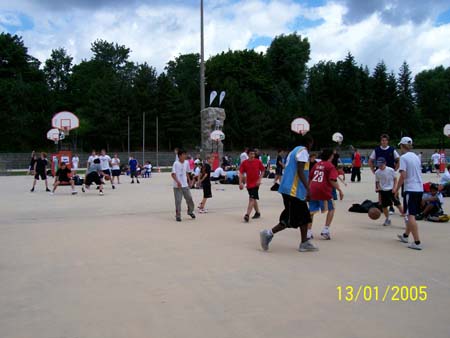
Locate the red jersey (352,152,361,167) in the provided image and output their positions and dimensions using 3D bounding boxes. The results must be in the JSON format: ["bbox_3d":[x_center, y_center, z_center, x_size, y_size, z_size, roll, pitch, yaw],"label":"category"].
[{"bbox_3d":[6.971,-0.490,23.300,0.450,0.720,0.320,-1,2,-30],"label":"red jersey"}]

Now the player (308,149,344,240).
[{"bbox_3d":[1.724,0.435,7.550,0.580,1.540,0.550,0,2,24],"label":"player"}]

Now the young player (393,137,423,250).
[{"bbox_3d":[2.690,0.353,6.500,0.480,1.620,0.580,-1,2,-36],"label":"young player"}]

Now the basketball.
[{"bbox_3d":[2.881,0.867,8.500,0.240,0.240,0.240,-1,1,0],"label":"basketball"}]

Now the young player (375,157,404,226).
[{"bbox_3d":[3.377,0.440,9.050,0.540,1.420,0.600,0,2,18],"label":"young player"}]

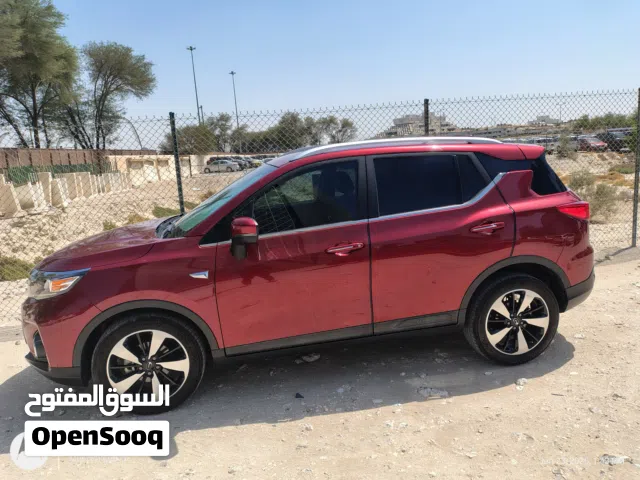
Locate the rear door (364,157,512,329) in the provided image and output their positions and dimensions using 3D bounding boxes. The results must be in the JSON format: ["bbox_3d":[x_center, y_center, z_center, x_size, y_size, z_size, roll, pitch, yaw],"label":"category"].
[{"bbox_3d":[0.819,0.003,3.250,1.040,1.220,0.265,-5,9,-8],"label":"rear door"}]

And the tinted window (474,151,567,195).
[{"bbox_3d":[1.484,-0.487,3.399,0.710,0.340,0.220,-5,9,-8],"label":"tinted window"}]

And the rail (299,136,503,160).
[{"bbox_3d":[0.569,-0.675,3.330,1.600,0.100,0.090,-5,9,-8],"label":"rail"}]

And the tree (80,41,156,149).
[{"bbox_3d":[-17.813,-11.560,41.880,6.800,11.902,6.400,-7,9,-21],"label":"tree"}]

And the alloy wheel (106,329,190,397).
[{"bbox_3d":[-1.112,0.810,3.049,0.490,0.490,0.190,-5,9,-8],"label":"alloy wheel"}]

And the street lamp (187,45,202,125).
[{"bbox_3d":[-20.897,-22.251,79.559,1.600,21.092,1.600,-6,9,-13],"label":"street lamp"}]

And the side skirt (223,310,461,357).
[{"bbox_3d":[0.170,0.634,3.174,1.660,0.118,0.110,-5,9,-8],"label":"side skirt"}]

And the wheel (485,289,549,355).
[{"bbox_3d":[1.406,0.580,3.418,0.495,0.495,0.200,-5,9,-8],"label":"wheel"}]

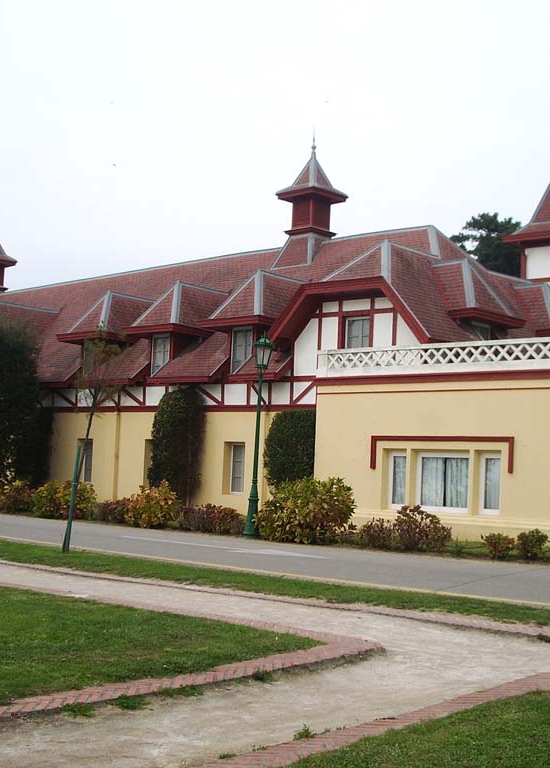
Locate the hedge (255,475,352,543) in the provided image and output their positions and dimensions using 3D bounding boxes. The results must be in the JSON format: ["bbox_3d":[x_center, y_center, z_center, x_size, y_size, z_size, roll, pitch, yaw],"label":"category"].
[{"bbox_3d":[0.688,2.715,22.561,2.200,1.350,1.900,-2,-6,42],"label":"hedge"}]

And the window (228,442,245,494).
[{"bbox_3d":[-1.080,2.655,32.329,0.850,1.620,0.150,-2,-6,42],"label":"window"}]

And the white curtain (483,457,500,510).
[{"bbox_3d":[5.640,2.562,26.323,0.666,1.411,0.100,-2,-7,45],"label":"white curtain"}]

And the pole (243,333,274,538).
[{"bbox_3d":[-0.371,1.110,23.001,0.440,4.550,0.440,3,-4,0],"label":"pole"}]

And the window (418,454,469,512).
[{"bbox_3d":[4.488,2.594,27.283,1.813,1.597,0.140,-2,-7,45],"label":"window"}]

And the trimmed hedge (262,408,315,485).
[{"bbox_3d":[0.687,2.337,29.709,1.970,3.220,1.000,-2,-6,42],"label":"trimmed hedge"}]

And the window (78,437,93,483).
[{"bbox_3d":[-7.269,3.015,40.439,1.000,1.695,0.200,-2,-7,45],"label":"window"}]

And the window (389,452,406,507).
[{"bbox_3d":[3.436,2.631,28.323,0.813,1.597,0.140,-2,-7,45],"label":"window"}]

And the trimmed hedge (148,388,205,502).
[{"bbox_3d":[-3.138,2.106,33.129,1.740,3.950,1.150,-2,-6,42],"label":"trimmed hedge"}]

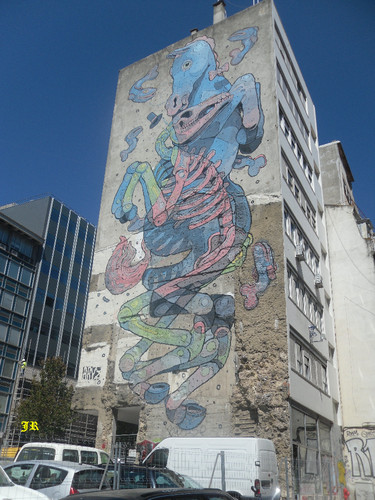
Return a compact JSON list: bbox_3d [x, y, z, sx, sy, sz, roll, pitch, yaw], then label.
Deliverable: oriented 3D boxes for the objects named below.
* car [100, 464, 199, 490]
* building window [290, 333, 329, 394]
[{"bbox_3d":[-0.921,6.831,14.063,4.450,1.460,1.760,-9,-28,22],"label":"car"},{"bbox_3d":[5.687,5.477,23.419,0.200,1.600,6.500,-11,-29,25],"label":"building window"}]

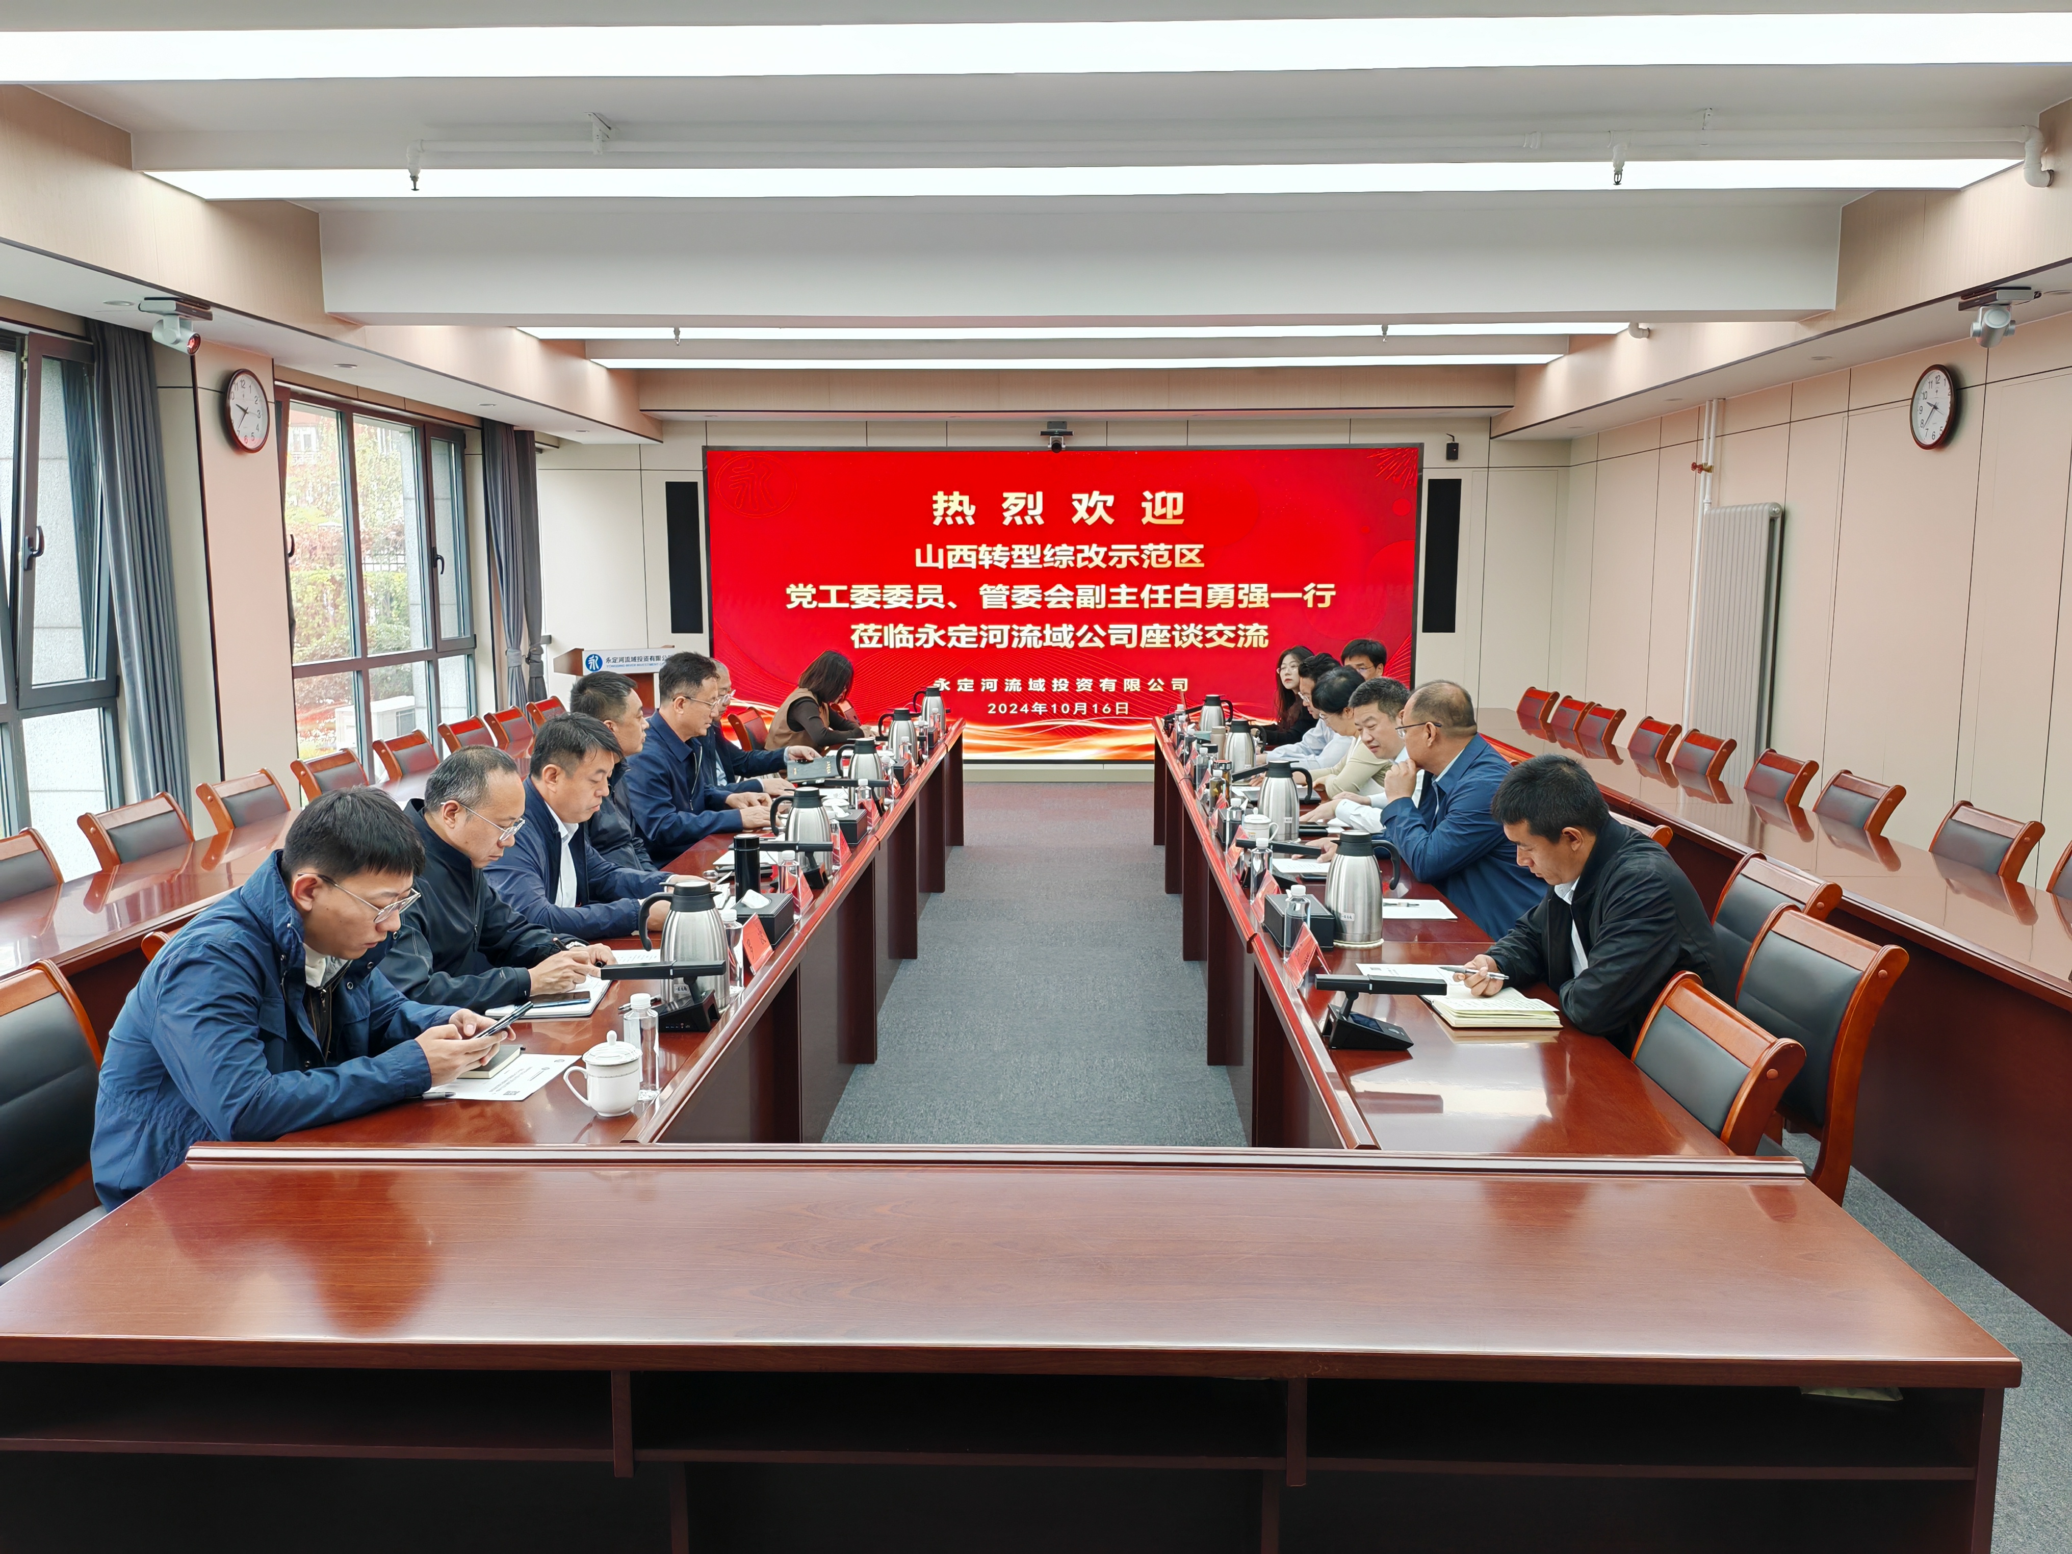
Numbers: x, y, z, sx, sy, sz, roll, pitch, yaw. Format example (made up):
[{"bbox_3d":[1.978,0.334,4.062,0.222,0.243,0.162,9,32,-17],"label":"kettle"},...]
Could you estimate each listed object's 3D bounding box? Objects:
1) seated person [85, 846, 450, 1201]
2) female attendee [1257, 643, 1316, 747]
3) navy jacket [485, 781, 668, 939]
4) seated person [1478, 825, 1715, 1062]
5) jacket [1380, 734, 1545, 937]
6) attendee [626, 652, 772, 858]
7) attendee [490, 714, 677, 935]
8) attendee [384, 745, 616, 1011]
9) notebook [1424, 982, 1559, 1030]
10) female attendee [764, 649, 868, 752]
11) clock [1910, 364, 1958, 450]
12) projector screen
[{"bbox_3d":[-1.254,0.645,2.826,0.750,1.280,0.530,0,8,2],"label":"seated person"},{"bbox_3d":[1.426,-0.058,8.275,0.660,1.220,0.480,-2,8,-11],"label":"female attendee"},{"bbox_3d":[-1.175,0.314,3.986,0.520,0.640,0.550,0,7,2],"label":"navy jacket"},{"bbox_3d":[1.132,0.584,3.336,0.600,1.260,0.520,0,8,2],"label":"seated person"},{"bbox_3d":[1.273,0.209,4.624,0.560,0.660,0.560,0,7,2],"label":"jacket"},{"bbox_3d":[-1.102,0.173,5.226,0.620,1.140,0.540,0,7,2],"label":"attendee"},{"bbox_3d":[-1.252,0.448,4.306,0.690,1.255,0.560,1,8,7],"label":"attendee"},{"bbox_3d":[-1.263,0.542,3.567,0.700,1.260,0.570,1,7,5],"label":"attendee"},{"bbox_3d":[0.936,0.468,3.332,0.215,0.028,0.290,0,7,0],"label":"notebook"},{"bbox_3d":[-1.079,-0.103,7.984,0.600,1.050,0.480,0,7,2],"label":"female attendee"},{"bbox_3d":[3.701,-1.531,6.693,0.050,0.350,0.350,0,7,2],"label":"clock"},{"bbox_3d":[0.189,-1.263,11.990,5.298,2.359,0.080,0,7,2],"label":"projector screen"}]

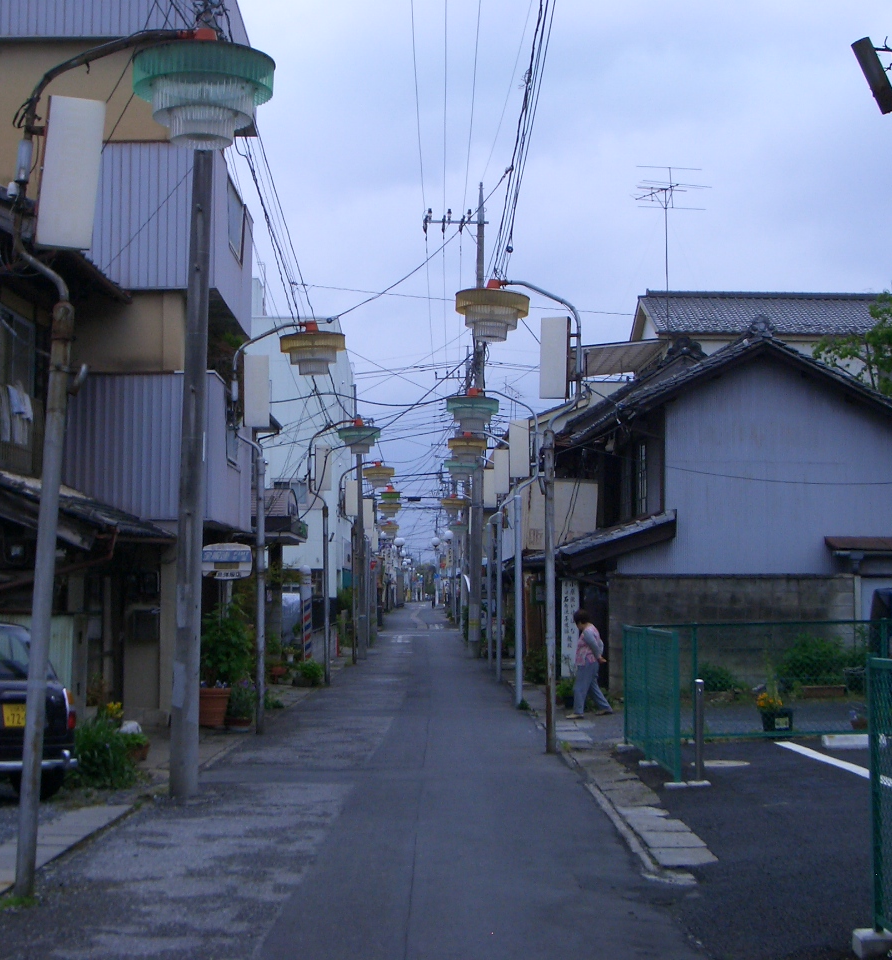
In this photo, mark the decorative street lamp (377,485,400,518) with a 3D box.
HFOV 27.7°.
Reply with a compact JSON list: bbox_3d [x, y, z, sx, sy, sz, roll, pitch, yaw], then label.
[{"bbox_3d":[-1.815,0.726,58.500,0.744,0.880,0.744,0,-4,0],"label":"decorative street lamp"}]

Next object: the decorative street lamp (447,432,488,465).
[{"bbox_3d":[0.441,-0.652,36.348,0.783,0.626,0.783,0,-4,0],"label":"decorative street lamp"}]

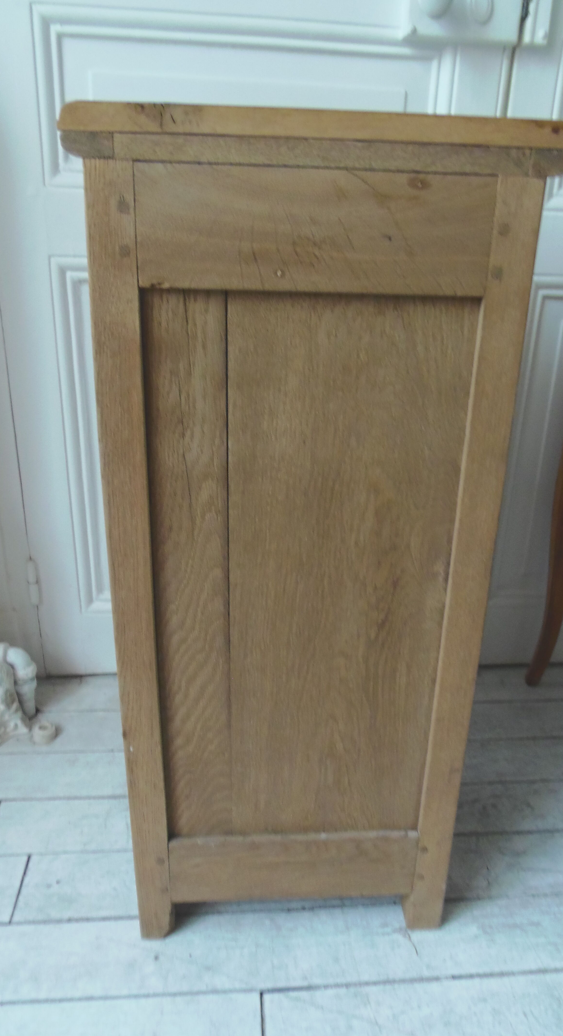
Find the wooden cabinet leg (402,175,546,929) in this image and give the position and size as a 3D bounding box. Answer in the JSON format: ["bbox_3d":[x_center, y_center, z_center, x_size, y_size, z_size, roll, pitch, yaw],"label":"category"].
[{"bbox_3d":[0.183,0.109,0.745,0.043,0.840,0.032,0,22,-4],"label":"wooden cabinet leg"}]

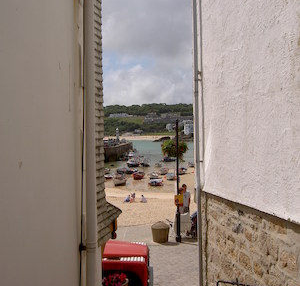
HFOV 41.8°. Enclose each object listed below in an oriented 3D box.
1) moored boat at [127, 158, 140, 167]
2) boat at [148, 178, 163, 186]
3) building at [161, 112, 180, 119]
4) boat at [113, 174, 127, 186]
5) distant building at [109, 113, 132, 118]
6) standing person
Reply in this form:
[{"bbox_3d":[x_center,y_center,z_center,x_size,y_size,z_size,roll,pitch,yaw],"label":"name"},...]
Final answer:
[{"bbox_3d":[-5.200,6.350,124.000,2.200,2.600,6.000,0,2,37],"label":"moored boat"},{"bbox_3d":[1.160,7.450,76.000,1.600,1.200,3.500,1,2,45],"label":"boat"},{"bbox_3d":[44.000,-59.500,850.000,43.000,16.000,16.000,-1,1,6],"label":"building"},{"bbox_3d":[-6.050,7.370,78.000,2.000,1.700,5.000,0,1,10],"label":"boat"},{"bbox_3d":[-72.000,-67.000,960.000,57.000,10.000,15.000,-1,1,-3],"label":"distant building"},{"bbox_3d":[1.500,2.600,16.500,0.480,1.750,0.300,0,1,18],"label":"standing person"}]

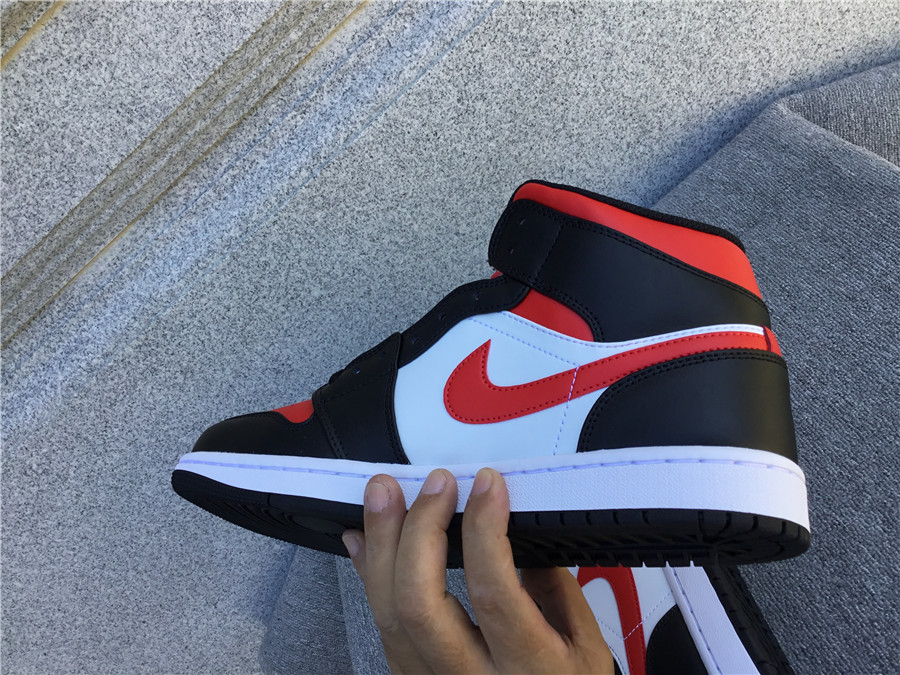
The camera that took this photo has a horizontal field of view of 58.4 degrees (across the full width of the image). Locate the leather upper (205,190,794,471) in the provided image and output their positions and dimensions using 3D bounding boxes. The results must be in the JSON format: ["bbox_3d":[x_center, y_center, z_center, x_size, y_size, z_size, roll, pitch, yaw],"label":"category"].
[{"bbox_3d":[0.010,0.011,0.398,0.284,0.101,0.139,-5,61,20],"label":"leather upper"}]

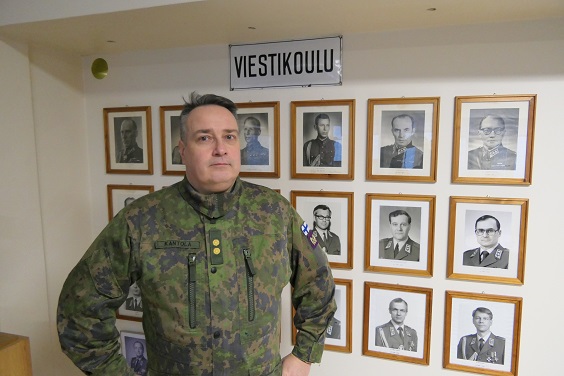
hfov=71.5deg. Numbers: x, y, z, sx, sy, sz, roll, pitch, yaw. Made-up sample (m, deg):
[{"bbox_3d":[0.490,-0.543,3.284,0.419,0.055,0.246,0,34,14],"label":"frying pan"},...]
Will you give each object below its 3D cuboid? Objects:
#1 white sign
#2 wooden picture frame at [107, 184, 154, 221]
[{"bbox_3d":[0.008,-0.533,1.696,0.502,0.199,0.015,2,6,16],"label":"white sign"},{"bbox_3d":[-0.763,0.152,2.005,0.276,0.335,0.020,1,7,16],"label":"wooden picture frame"}]

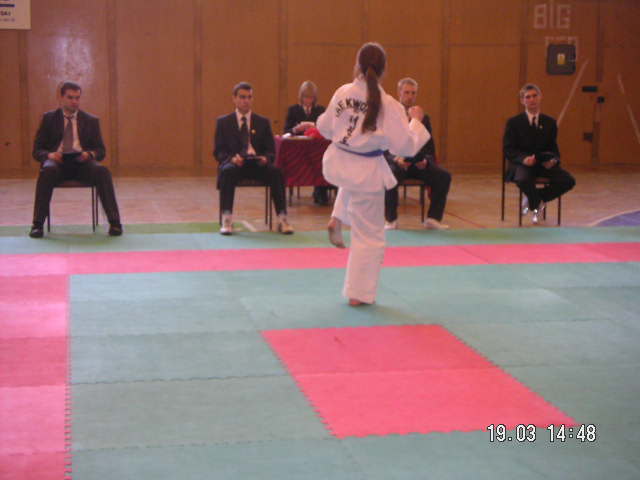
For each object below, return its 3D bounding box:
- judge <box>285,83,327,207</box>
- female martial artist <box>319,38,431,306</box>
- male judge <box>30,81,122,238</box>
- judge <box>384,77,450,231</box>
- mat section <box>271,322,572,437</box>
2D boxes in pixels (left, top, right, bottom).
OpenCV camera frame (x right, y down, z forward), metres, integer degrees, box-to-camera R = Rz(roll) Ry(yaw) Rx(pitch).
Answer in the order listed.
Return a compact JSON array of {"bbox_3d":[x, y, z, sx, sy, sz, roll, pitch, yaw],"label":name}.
[{"bbox_3d":[-0.094,-1.059,12.892,0.540,1.290,0.720,-1,8,-12],"label":"judge"},{"bbox_3d":[0.343,-0.415,7.515,0.680,1.590,0.620,1,8,5],"label":"female martial artist"},{"bbox_3d":[-2.110,-0.711,10.345,0.770,1.290,0.760,-1,8,-12],"label":"male judge"},{"bbox_3d":[0.847,-0.783,10.977,0.680,1.360,0.710,-1,8,-12],"label":"judge"},{"bbox_3d":[0.379,0.650,5.797,1.040,0.030,1.950,-1,8,-12],"label":"mat section"}]

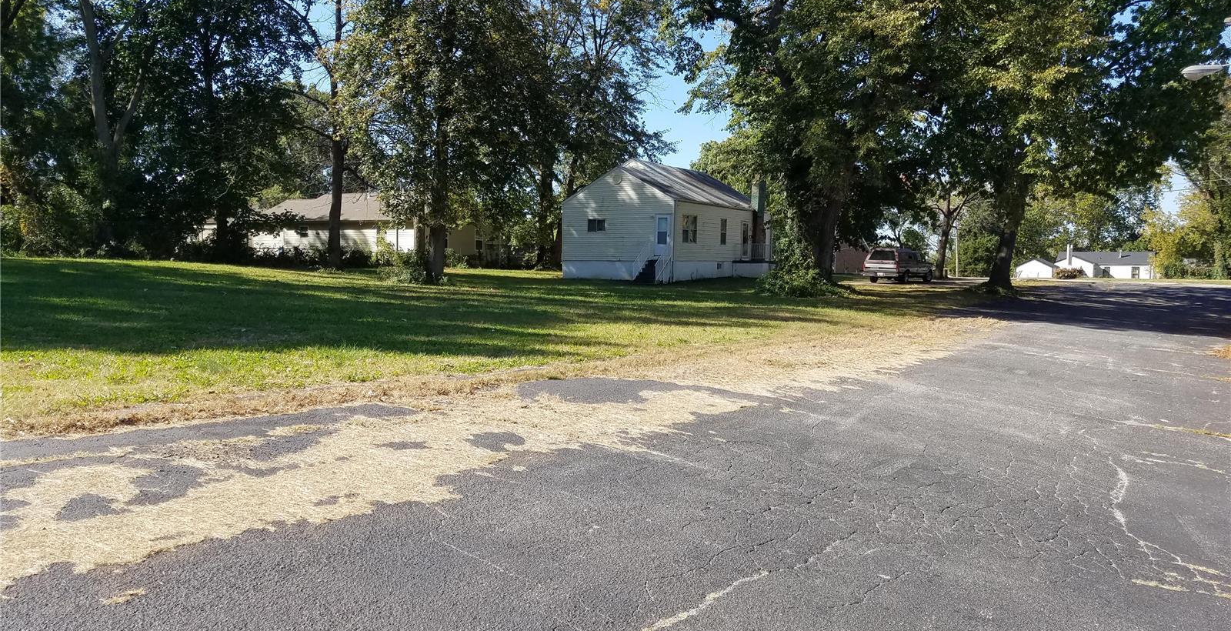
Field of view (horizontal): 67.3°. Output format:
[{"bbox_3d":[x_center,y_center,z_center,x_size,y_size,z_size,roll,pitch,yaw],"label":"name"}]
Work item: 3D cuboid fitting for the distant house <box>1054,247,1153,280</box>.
[{"bbox_3d":[78.211,-8.023,147.776,13.800,4.700,9.500,3,4,38],"label":"distant house"}]

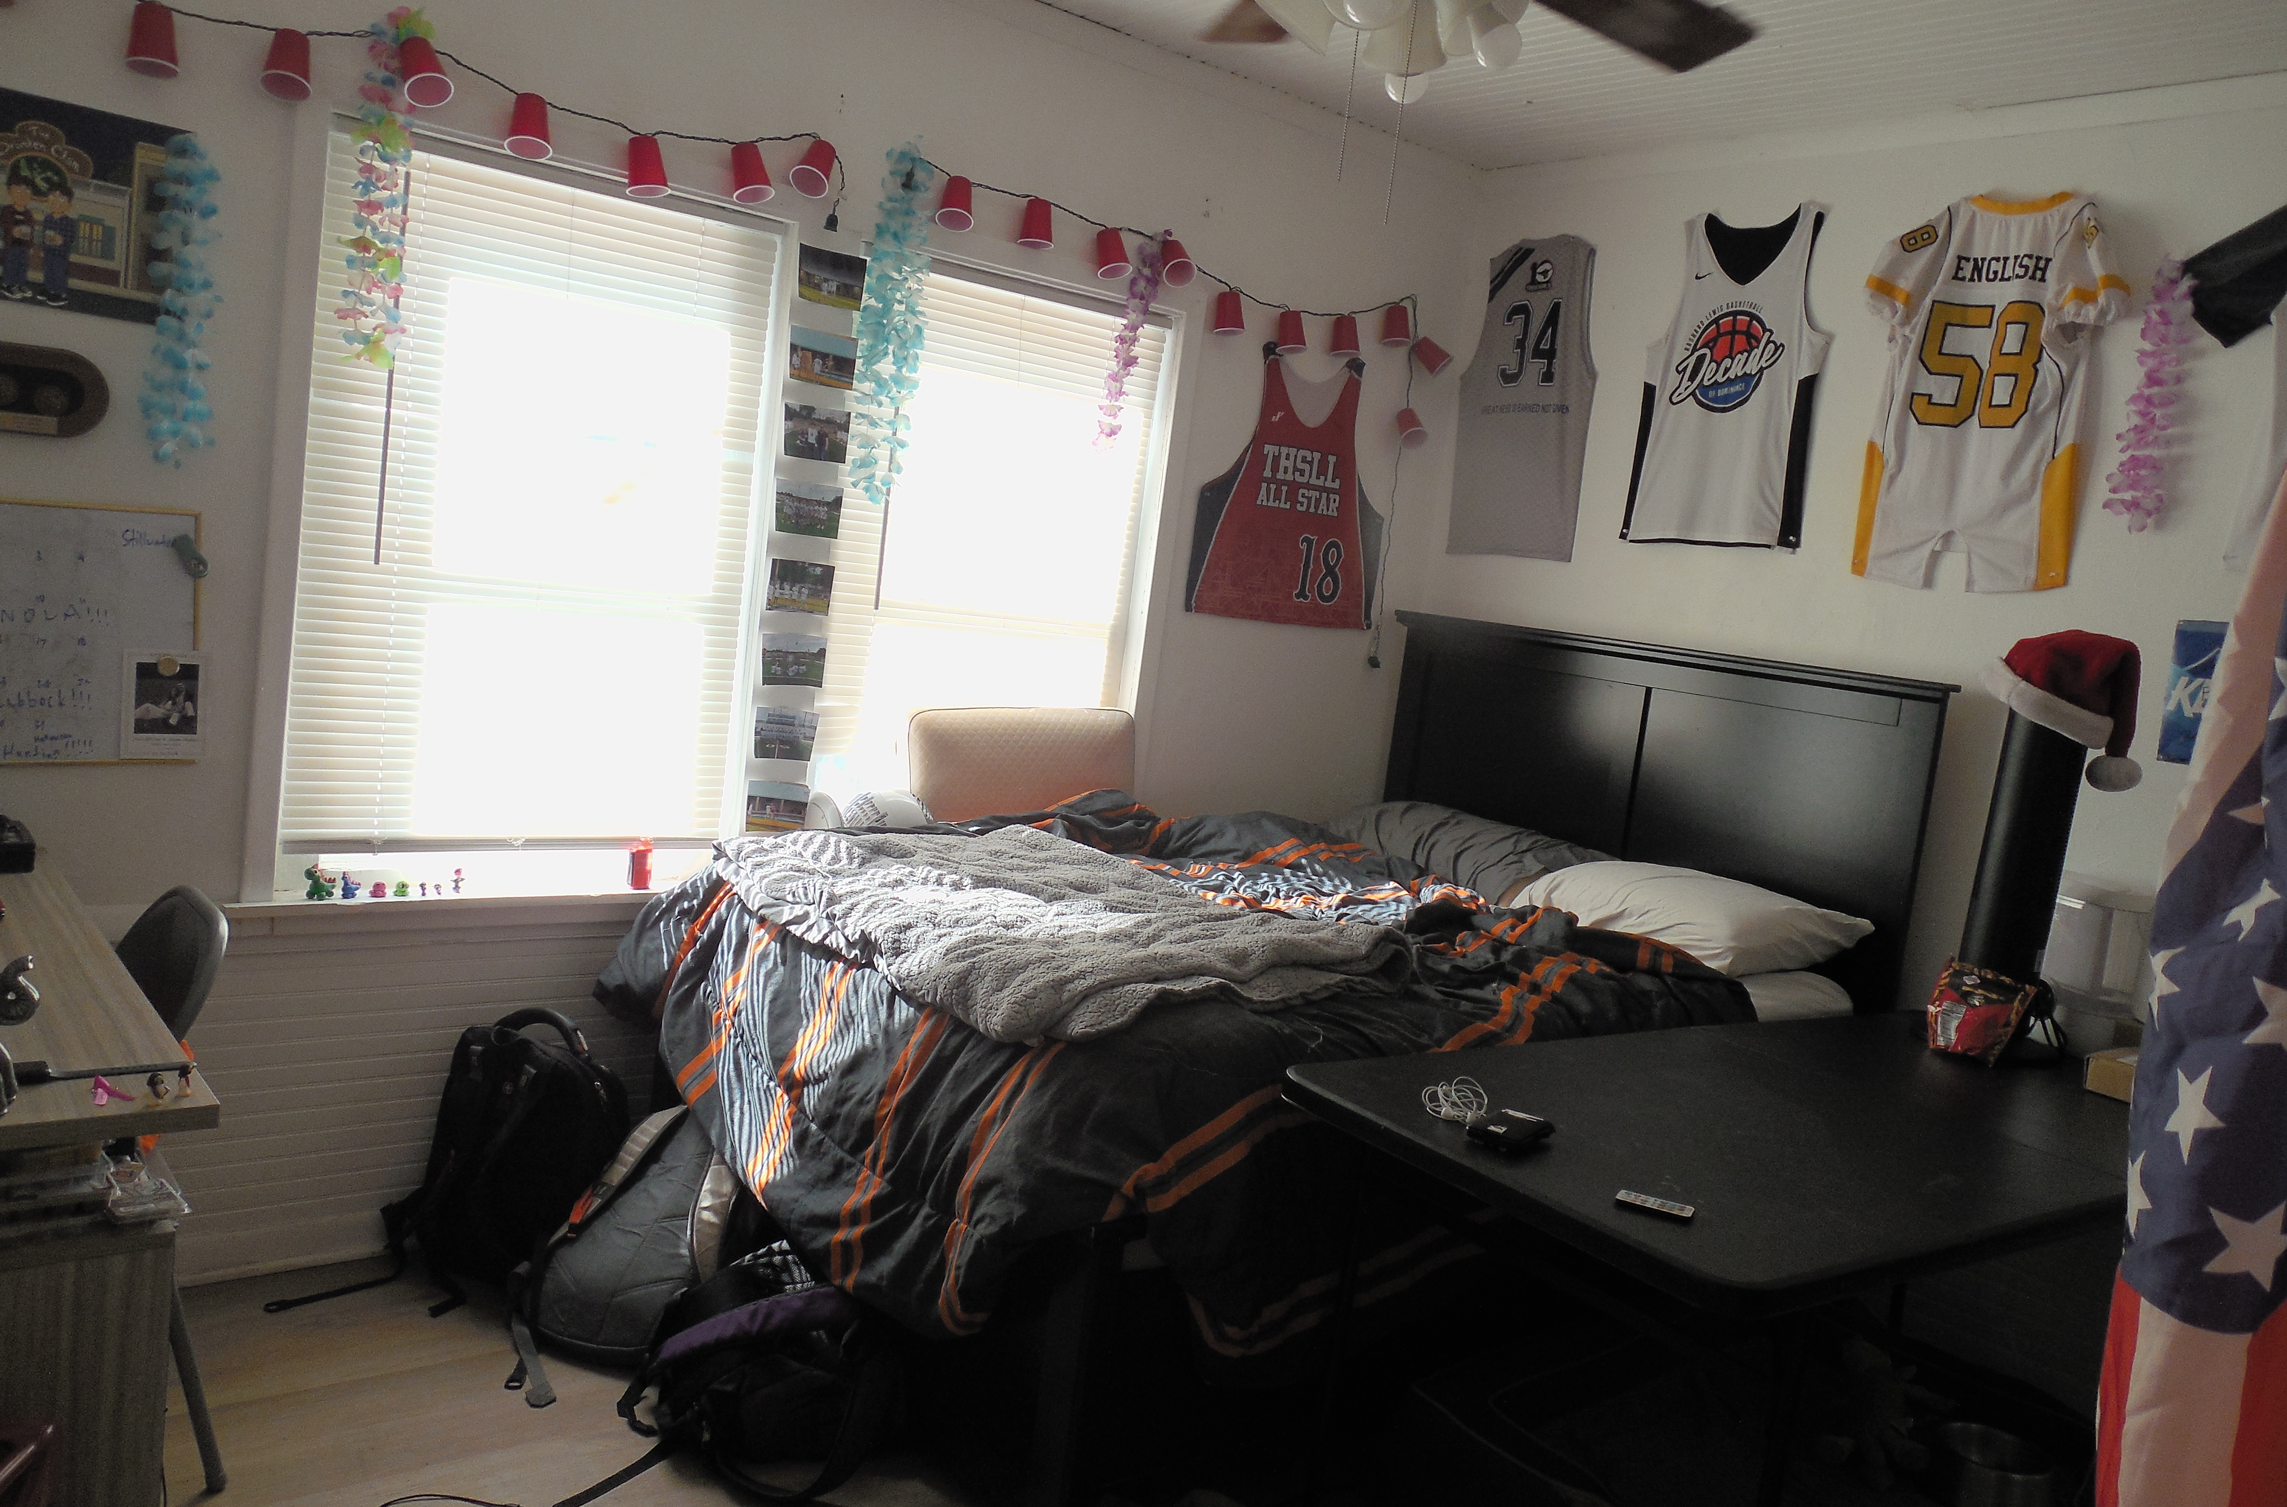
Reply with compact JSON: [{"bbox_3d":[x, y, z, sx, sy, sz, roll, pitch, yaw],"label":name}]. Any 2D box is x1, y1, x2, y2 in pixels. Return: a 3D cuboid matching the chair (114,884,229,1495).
[{"bbox_3d":[-1.592,0.606,2.306,0.490,0.800,0.450,0,9,-44],"label":"chair"}]

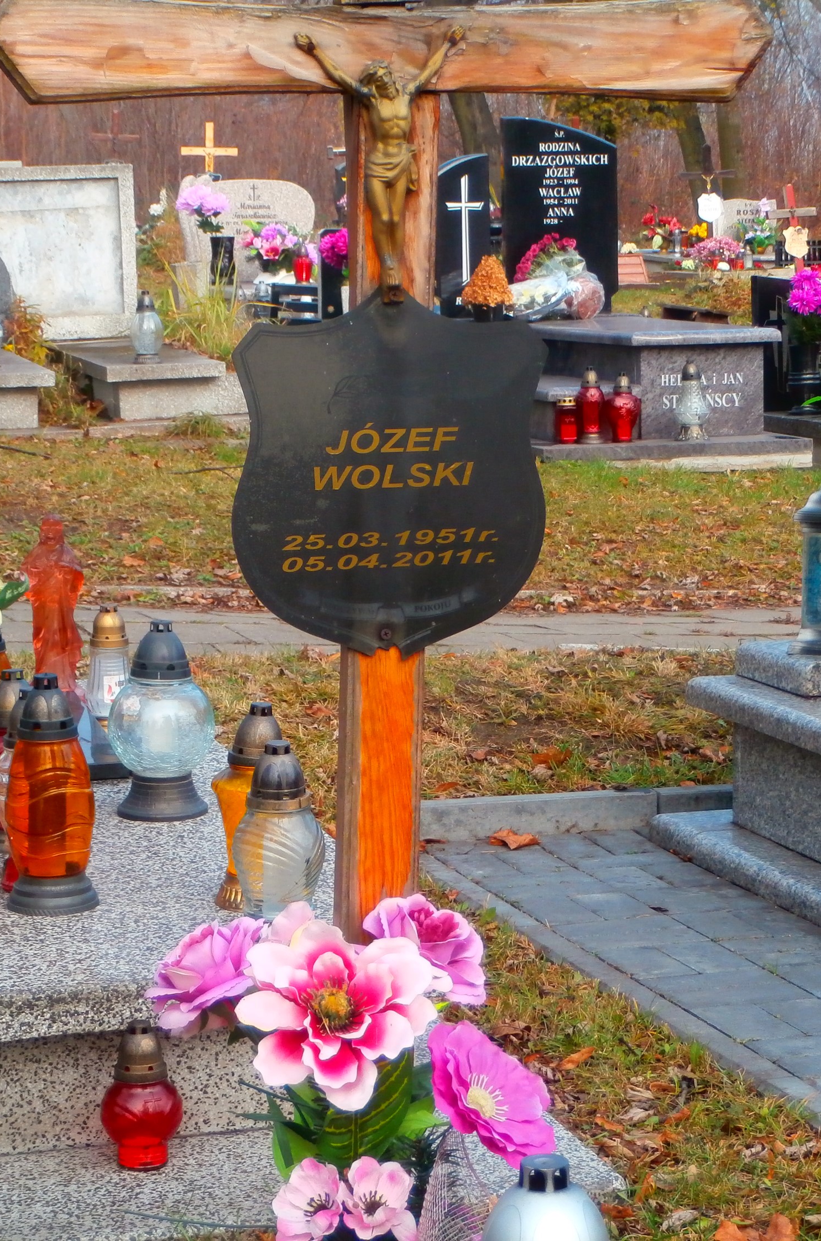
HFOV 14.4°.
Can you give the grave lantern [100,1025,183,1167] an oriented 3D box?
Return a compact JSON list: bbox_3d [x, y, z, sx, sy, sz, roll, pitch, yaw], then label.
[{"bbox_3d":[-0.303,0.530,3.647,0.092,0.161,0.092,-3,7,-16],"label":"grave lantern"}]

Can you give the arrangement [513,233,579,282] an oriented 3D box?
[{"bbox_3d":[0.688,-1.816,16.400,0.335,0.280,0.200,-3,7,-16],"label":"arrangement"}]

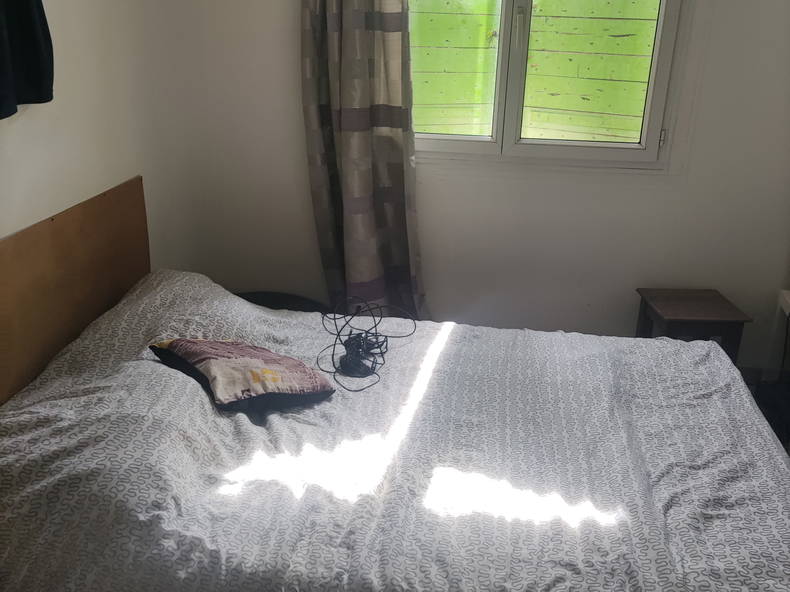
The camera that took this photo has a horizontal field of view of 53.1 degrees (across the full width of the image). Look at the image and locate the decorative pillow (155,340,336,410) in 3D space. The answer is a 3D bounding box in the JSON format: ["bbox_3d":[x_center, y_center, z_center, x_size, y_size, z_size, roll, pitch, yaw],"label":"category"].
[{"bbox_3d":[-0.433,0.205,2.237,0.370,0.125,0.375,-5,21,-42],"label":"decorative pillow"}]

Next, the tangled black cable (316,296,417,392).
[{"bbox_3d":[-0.088,0.141,2.426,0.285,0.140,0.400,2,20,1],"label":"tangled black cable"}]

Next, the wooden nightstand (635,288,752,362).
[{"bbox_3d":[1.212,0.241,3.323,0.344,0.445,0.366,1,20,-2],"label":"wooden nightstand"}]

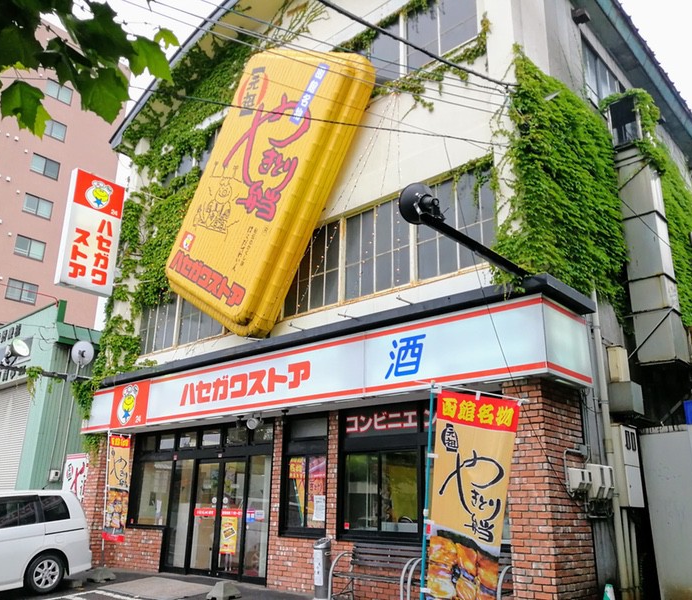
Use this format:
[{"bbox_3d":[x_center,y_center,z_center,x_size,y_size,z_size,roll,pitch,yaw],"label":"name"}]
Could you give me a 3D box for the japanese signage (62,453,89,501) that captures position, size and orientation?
[{"bbox_3d":[-5.730,4.160,13.210,0.720,1.750,0.060,-9,-21,29],"label":"japanese signage"}]

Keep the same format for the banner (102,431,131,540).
[{"bbox_3d":[-4.010,3.290,10.999,0.660,1.820,0.060,-12,-22,36],"label":"banner"}]

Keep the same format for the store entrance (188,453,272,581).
[{"bbox_3d":[-2.083,3.914,11.252,2.336,2.132,0.200,-15,-24,40],"label":"store entrance"}]

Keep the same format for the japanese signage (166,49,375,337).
[{"bbox_3d":[-1.930,-2.660,14.100,0.650,6.100,4.000,19,3,-44],"label":"japanese signage"}]

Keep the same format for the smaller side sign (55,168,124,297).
[{"bbox_3d":[-6.694,-1.692,16.299,0.320,3.130,1.360,-15,-24,40],"label":"smaller side sign"}]

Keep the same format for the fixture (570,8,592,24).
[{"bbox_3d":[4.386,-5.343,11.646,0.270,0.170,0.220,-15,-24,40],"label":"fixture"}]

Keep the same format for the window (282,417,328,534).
[{"bbox_3d":[-0.661,2.861,10.199,1.095,1.949,0.150,-15,-24,40],"label":"window"}]

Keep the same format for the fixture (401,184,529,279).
[{"bbox_3d":[1.435,-0.649,6.874,0.400,0.430,2.400,-15,-24,40],"label":"fixture"}]

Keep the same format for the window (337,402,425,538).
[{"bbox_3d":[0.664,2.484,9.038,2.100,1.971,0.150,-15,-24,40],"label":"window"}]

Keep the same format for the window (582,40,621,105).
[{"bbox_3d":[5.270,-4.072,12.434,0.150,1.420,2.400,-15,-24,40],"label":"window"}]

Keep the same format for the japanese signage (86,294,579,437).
[{"bbox_3d":[-1.539,1.720,11.680,11.790,0.927,1.250,-15,-24,40],"label":"japanese signage"}]

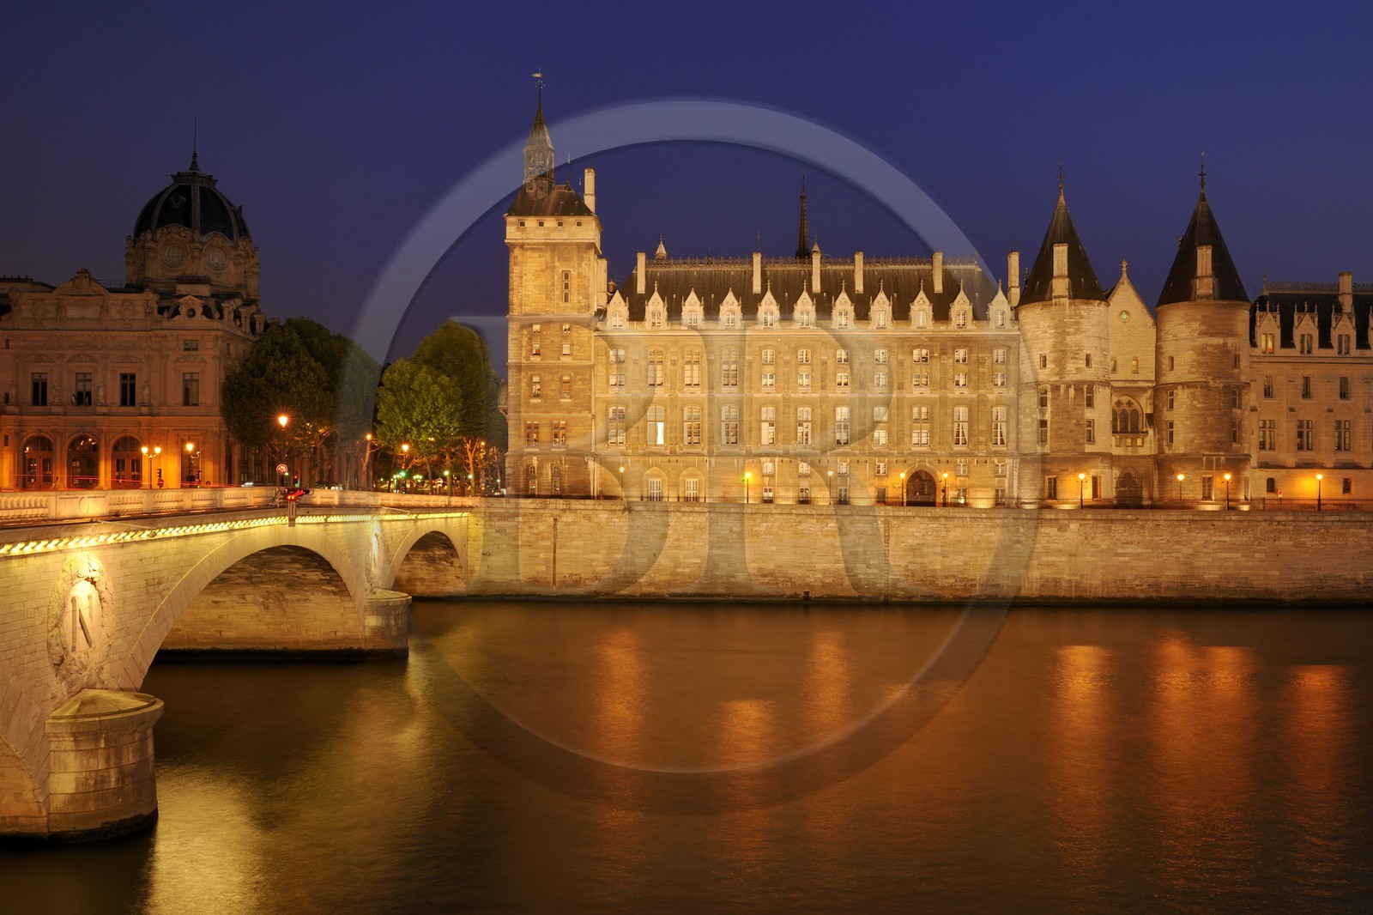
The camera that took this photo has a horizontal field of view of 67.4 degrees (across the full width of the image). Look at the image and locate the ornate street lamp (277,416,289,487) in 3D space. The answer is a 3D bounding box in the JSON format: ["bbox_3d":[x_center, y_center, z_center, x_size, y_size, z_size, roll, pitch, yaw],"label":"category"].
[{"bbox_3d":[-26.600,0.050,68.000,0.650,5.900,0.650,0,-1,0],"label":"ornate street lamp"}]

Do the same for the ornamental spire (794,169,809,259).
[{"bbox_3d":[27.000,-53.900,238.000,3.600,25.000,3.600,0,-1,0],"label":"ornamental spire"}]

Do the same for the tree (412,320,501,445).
[{"bbox_3d":[-29.200,-6.000,131.000,11.300,22.500,11.000,0,-1,0],"label":"tree"}]

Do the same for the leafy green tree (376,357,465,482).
[{"bbox_3d":[-30.800,-3.100,119.000,10.300,16.800,10.000,0,-1,0],"label":"leafy green tree"}]

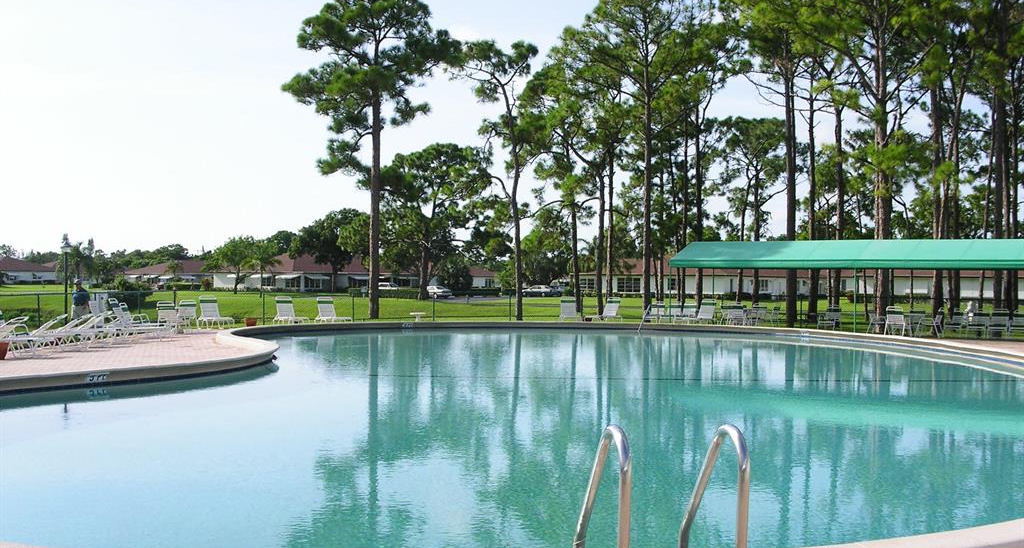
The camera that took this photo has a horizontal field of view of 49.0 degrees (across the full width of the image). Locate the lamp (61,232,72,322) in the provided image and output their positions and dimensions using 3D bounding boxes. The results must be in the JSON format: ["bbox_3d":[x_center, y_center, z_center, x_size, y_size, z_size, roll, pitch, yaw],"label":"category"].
[{"bbox_3d":[-14.862,0.397,37.500,0.400,3.050,0.400,1,0,0],"label":"lamp"}]

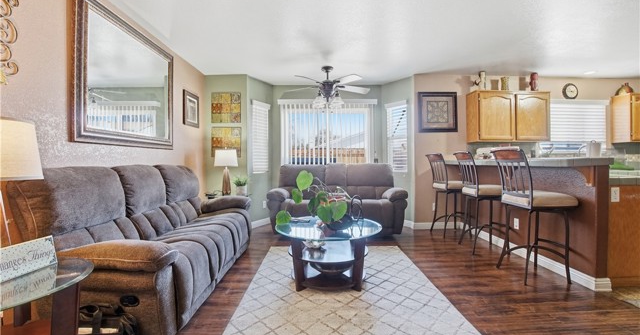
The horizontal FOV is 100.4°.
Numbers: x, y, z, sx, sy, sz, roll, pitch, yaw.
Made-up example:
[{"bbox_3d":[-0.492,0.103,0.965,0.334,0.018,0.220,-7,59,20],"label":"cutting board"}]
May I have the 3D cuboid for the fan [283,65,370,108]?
[{"bbox_3d":[0.105,-1.142,3.829,1.300,0.620,1.280,0,1,0],"label":"fan"}]

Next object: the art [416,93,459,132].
[{"bbox_3d":[1.861,-0.873,4.189,0.610,0.630,0.030,0,1,0],"label":"art"}]

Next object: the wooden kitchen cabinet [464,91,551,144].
[{"bbox_3d":[2.857,-0.751,4.067,1.075,0.750,0.300,0,1,0],"label":"wooden kitchen cabinet"}]

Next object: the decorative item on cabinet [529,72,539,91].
[{"bbox_3d":[3.238,-1.270,4.007,0.115,0.290,0.110,0,1,0],"label":"decorative item on cabinet"}]

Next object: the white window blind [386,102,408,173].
[{"bbox_3d":[1.275,-0.510,4.480,0.070,1.170,0.420,-1,2,-38],"label":"white window blind"}]

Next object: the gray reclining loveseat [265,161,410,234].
[{"bbox_3d":[0.256,0.465,4.300,2.020,1.020,0.950,0,1,0],"label":"gray reclining loveseat"}]

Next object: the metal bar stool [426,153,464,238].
[{"bbox_3d":[1.930,0.400,3.950,0.540,1.170,0.460,0,2,-7],"label":"metal bar stool"}]

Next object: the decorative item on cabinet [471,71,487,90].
[{"bbox_3d":[2.404,-1.275,3.997,0.190,0.300,0.110,0,1,0],"label":"decorative item on cabinet"}]

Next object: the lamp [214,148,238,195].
[{"bbox_3d":[-1.355,0.062,3.869,0.335,0.690,0.310,0,2,-2],"label":"lamp"}]

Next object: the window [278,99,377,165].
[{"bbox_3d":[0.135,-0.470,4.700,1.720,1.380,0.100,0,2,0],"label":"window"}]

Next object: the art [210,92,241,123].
[{"bbox_3d":[-1.474,-0.938,4.207,0.475,0.485,0.030,0,2,-2],"label":"art"}]

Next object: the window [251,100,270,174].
[{"bbox_3d":[-0.980,-0.500,4.450,0.090,1.180,0.410,1,2,35],"label":"window"}]

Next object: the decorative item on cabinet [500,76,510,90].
[{"bbox_3d":[2.815,-1.246,4.027,0.105,0.240,0.105,0,1,0],"label":"decorative item on cabinet"}]

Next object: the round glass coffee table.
[{"bbox_3d":[0.083,0.779,2.445,0.940,0.470,0.920,0,1,0],"label":"round glass coffee table"}]

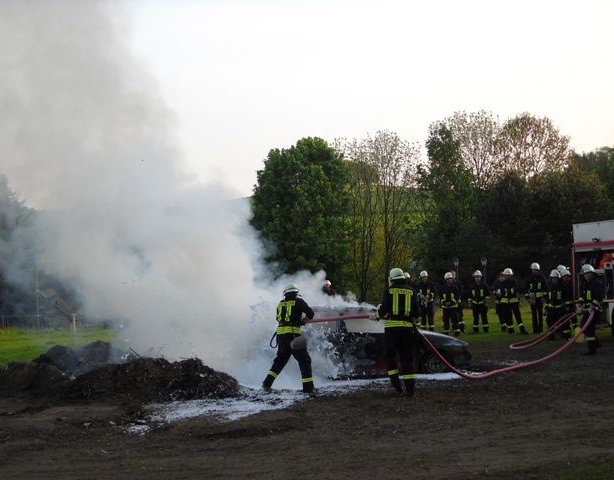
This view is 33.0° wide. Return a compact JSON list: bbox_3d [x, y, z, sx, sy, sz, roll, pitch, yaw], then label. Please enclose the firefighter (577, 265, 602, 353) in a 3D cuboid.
[{"bbox_3d":[5.750,1.410,21.000,0.570,1.830,0.550,2,-2,-42],"label":"firefighter"}]

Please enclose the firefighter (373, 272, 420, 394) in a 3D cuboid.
[{"bbox_3d":[1.290,1.360,15.200,0.660,1.870,0.560,1,-2,-25],"label":"firefighter"}]

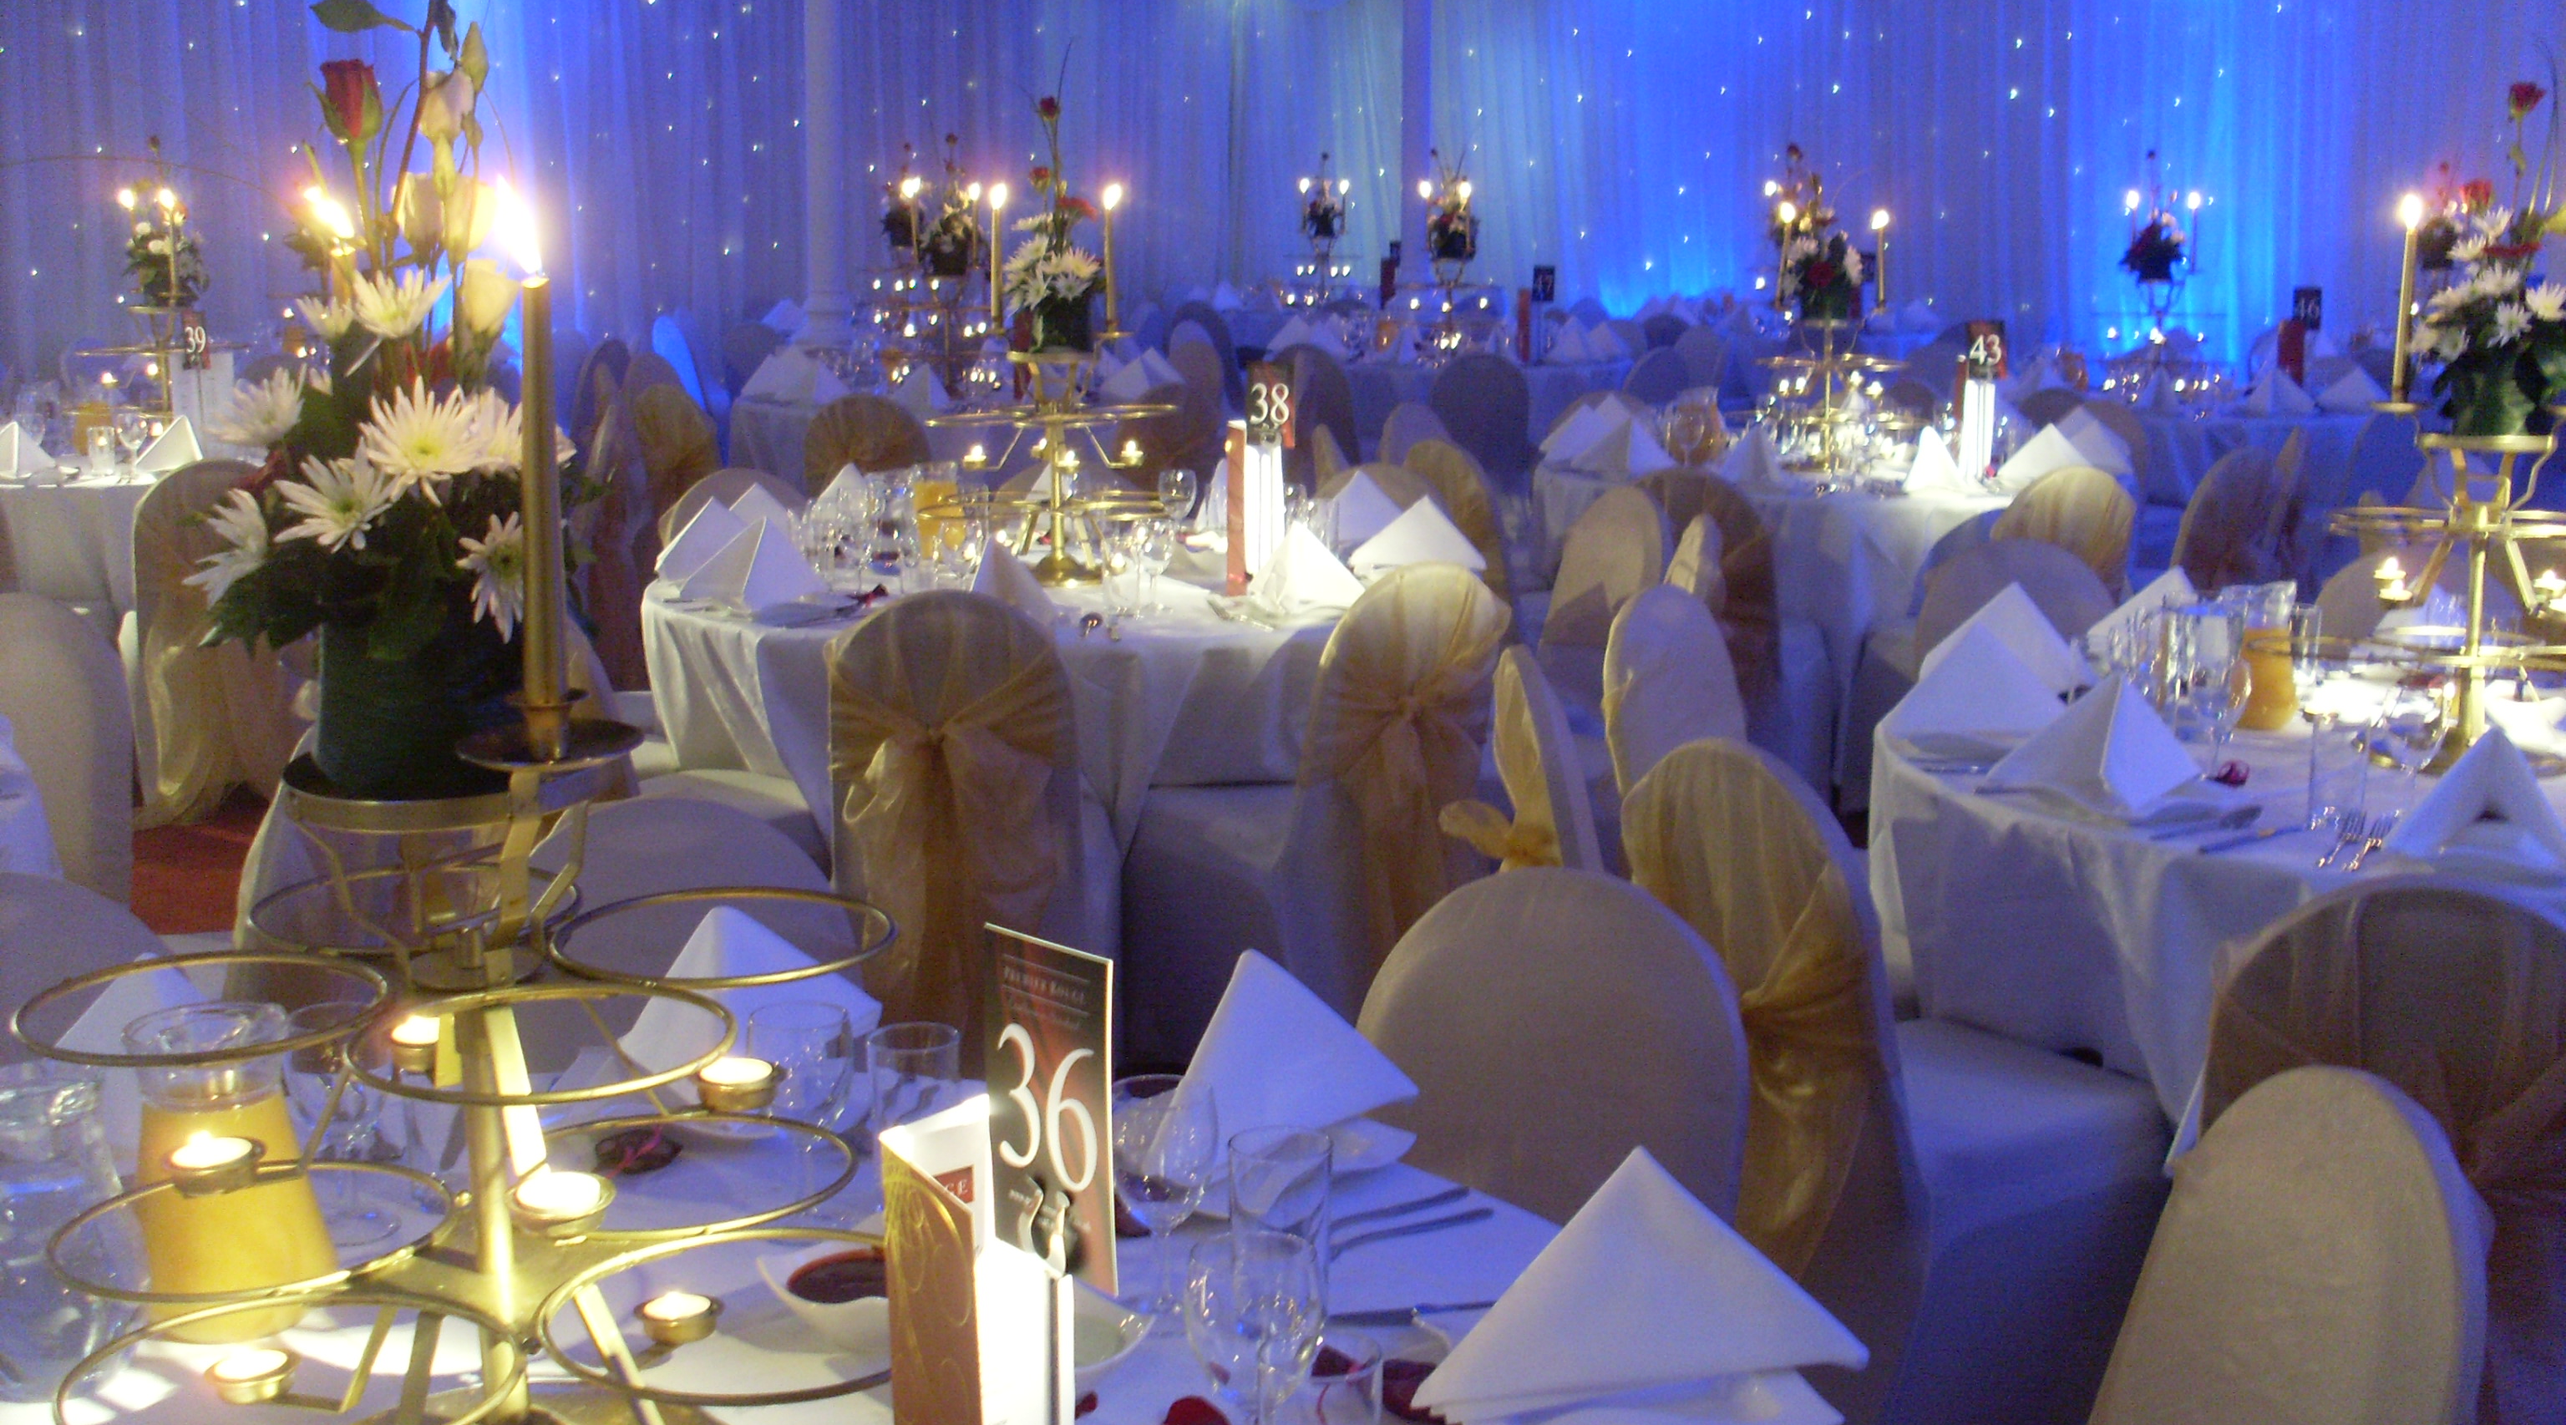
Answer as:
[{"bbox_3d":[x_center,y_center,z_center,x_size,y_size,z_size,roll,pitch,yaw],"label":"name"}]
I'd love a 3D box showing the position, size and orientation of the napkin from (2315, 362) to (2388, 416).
[{"bbox_3d":[4.127,-1.241,10.879,0.290,0.160,0.240,4,11,17],"label":"napkin"}]

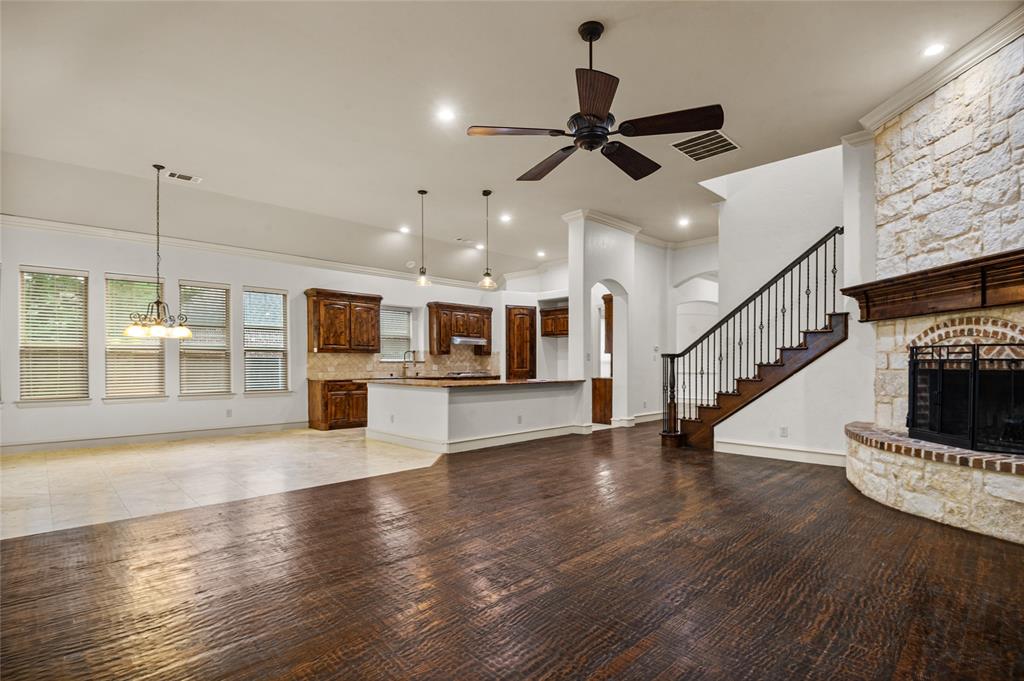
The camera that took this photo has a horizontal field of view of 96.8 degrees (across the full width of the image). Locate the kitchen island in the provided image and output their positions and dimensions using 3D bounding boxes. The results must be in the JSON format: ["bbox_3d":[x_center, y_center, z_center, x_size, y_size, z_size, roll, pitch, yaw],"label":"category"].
[{"bbox_3d":[-0.540,1.091,7.580,2.800,0.920,2.080,2,-4,-42],"label":"kitchen island"}]

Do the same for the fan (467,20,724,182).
[{"bbox_3d":[0.560,-1.863,3.347,1.630,0.966,1.600,0,-3,0],"label":"fan"}]

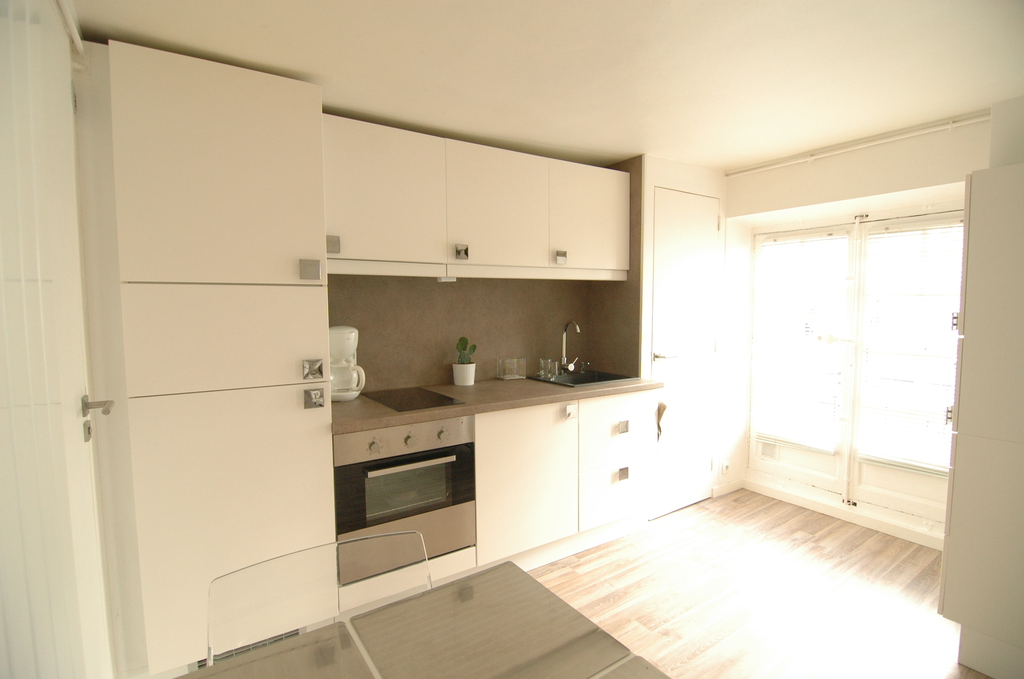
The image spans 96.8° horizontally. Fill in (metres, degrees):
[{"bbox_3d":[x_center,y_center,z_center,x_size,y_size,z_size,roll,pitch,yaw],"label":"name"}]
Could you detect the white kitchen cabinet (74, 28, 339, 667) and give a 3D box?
[{"bbox_3d":[-1.103,0.139,1.830,0.612,2.120,0.610,-3,5,-31],"label":"white kitchen cabinet"}]

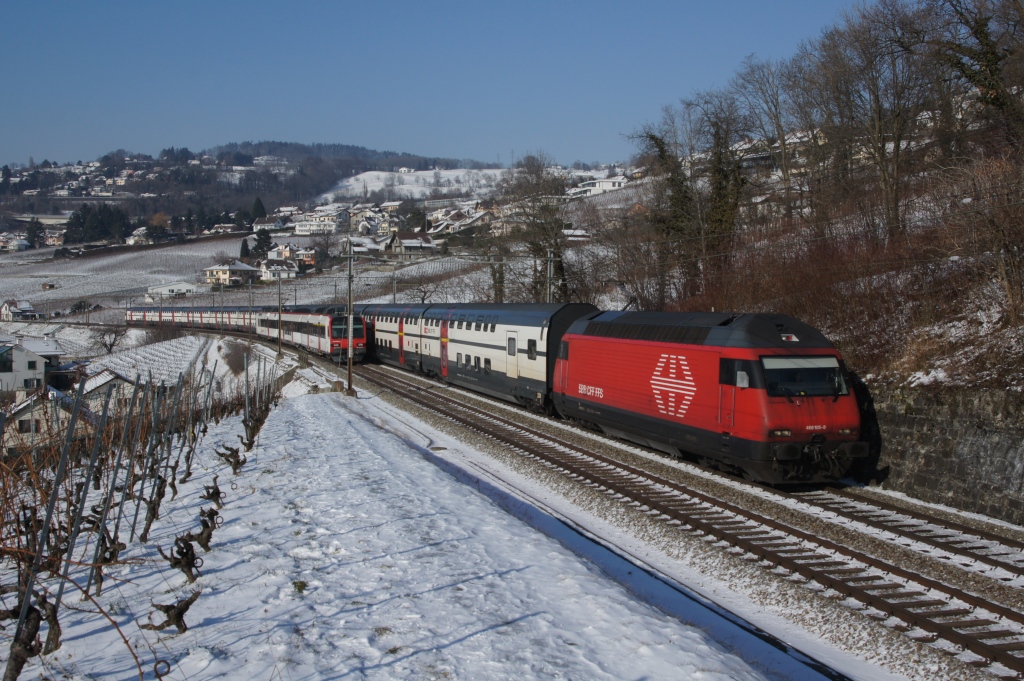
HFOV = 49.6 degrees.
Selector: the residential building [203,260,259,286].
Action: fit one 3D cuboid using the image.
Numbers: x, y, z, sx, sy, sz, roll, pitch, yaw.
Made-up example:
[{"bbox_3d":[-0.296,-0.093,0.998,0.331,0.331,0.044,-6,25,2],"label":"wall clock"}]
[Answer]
[{"bbox_3d":[-101.172,-24.155,400.000,13.600,8.900,14.000,1,3,34],"label":"residential building"}]

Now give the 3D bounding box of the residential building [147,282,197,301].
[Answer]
[{"bbox_3d":[-110.132,-16.276,360.000,14.300,5.300,9.500,0,2,-10],"label":"residential building"}]

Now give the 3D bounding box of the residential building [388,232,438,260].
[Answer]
[{"bbox_3d":[-40.277,-38.147,450.000,16.000,10.600,10.500,-2,3,-37],"label":"residential building"}]

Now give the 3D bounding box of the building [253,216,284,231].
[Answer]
[{"bbox_3d":[-131.536,-62.873,600.000,15.200,7.300,9.300,1,2,30],"label":"building"}]

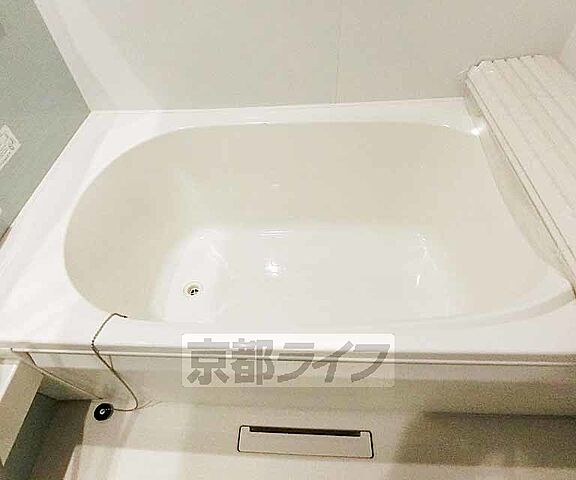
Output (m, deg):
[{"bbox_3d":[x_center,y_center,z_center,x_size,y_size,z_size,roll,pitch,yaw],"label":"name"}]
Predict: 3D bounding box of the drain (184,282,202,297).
[{"bbox_3d":[-0.304,0.159,1.060,0.058,0.014,0.058,0,50,4],"label":"drain"}]

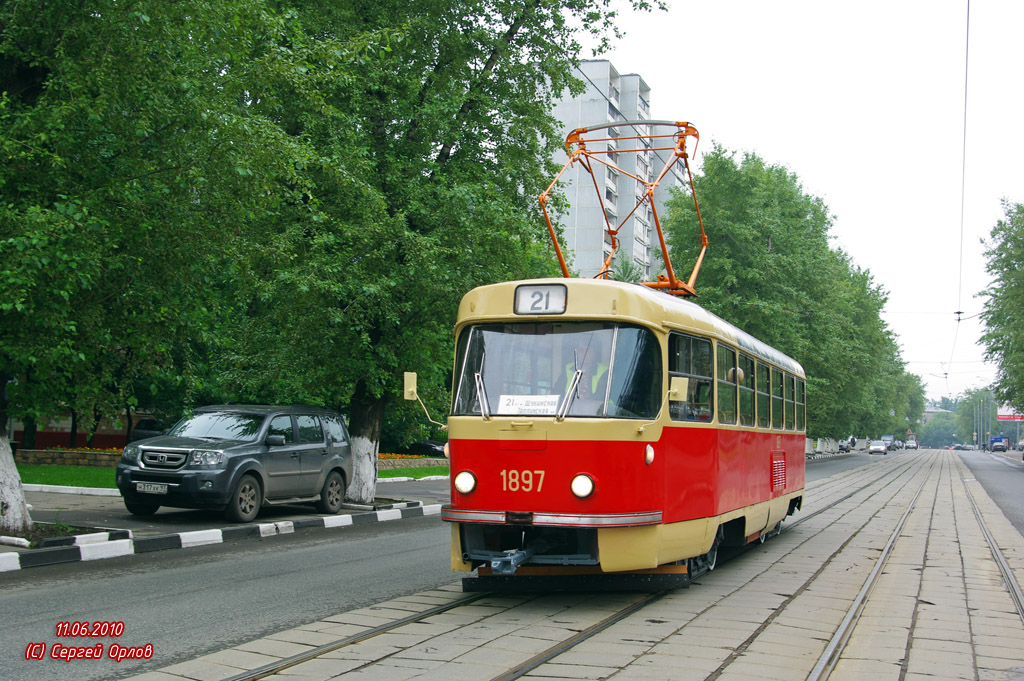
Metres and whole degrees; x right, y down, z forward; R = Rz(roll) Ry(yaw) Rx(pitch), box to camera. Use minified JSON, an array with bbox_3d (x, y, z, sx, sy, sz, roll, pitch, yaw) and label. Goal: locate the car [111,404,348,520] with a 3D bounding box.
[{"bbox_3d":[-4.357,1.952,19.730,1.980,1.820,4.830,0,-5,20],"label":"car"}]

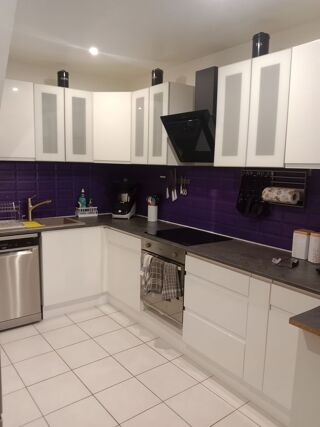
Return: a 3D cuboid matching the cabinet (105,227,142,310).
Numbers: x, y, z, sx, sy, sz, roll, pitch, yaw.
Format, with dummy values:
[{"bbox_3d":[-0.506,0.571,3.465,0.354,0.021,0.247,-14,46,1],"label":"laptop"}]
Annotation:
[{"bbox_3d":[-0.138,0.521,3.471,0.573,0.719,0.596,-5,10,-38],"label":"cabinet"}]

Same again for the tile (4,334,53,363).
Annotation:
[{"bbox_3d":[-1.095,1.117,2.767,0.330,0.010,0.330,-5,11,-38],"label":"tile"}]

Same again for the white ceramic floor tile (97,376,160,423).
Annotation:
[{"bbox_3d":[-0.215,1.234,2.219,0.333,0.010,0.333,-5,10,-38],"label":"white ceramic floor tile"}]

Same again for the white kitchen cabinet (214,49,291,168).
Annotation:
[{"bbox_3d":[0.744,-0.706,2.434,0.299,0.735,0.600,-5,10,-38],"label":"white kitchen cabinet"}]

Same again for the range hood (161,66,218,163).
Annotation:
[{"bbox_3d":[0.337,-0.833,2.856,0.400,0.795,0.585,-5,10,-38],"label":"range hood"}]

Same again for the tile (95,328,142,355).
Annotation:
[{"bbox_3d":[-0.371,1.130,2.948,0.333,0.010,0.333,-5,10,-38],"label":"tile"}]

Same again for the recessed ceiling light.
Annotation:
[{"bbox_3d":[-0.608,-1.481,3.044,0.095,0.030,0.095,-5,10,-38],"label":"recessed ceiling light"}]

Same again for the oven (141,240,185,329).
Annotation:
[{"bbox_3d":[0.207,0.542,2.966,0.560,0.600,0.595,-5,11,-38],"label":"oven"}]

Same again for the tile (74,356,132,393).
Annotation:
[{"bbox_3d":[-0.424,1.192,2.479,0.333,0.010,0.333,-5,10,-38],"label":"tile"}]

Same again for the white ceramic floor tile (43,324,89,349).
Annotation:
[{"bbox_3d":[-0.834,1.094,2.972,0.330,0.010,0.330,-5,11,-38],"label":"white ceramic floor tile"}]

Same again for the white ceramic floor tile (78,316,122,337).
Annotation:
[{"bbox_3d":[-0.563,1.065,3.144,0.330,0.010,0.330,-5,10,-38],"label":"white ceramic floor tile"}]

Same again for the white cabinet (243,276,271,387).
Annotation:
[{"bbox_3d":[0.823,0.726,2.252,0.580,0.690,0.150,-5,11,-38],"label":"white cabinet"}]

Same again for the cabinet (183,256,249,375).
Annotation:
[{"bbox_3d":[0.593,0.678,2.538,0.580,0.690,0.595,-5,11,-38],"label":"cabinet"}]

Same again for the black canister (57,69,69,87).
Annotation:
[{"bbox_3d":[-0.981,-1.355,3.394,0.108,0.185,0.108,-5,11,-38],"label":"black canister"}]

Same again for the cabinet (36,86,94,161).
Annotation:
[{"bbox_3d":[-1.043,-0.902,3.472,0.605,0.735,0.295,-5,10,-38],"label":"cabinet"}]

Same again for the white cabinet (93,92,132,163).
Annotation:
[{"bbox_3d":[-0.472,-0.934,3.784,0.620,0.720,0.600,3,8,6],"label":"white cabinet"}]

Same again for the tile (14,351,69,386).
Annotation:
[{"bbox_3d":[-0.889,1.160,2.509,0.330,0.010,0.330,-5,11,-38],"label":"tile"}]

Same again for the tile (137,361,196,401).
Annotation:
[{"bbox_3d":[0.049,1.213,2.427,0.333,0.010,0.333,-5,10,-38],"label":"tile"}]

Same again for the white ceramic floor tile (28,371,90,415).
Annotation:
[{"bbox_3d":[-0.688,1.213,2.270,0.333,0.010,0.333,-5,10,-38],"label":"white ceramic floor tile"}]

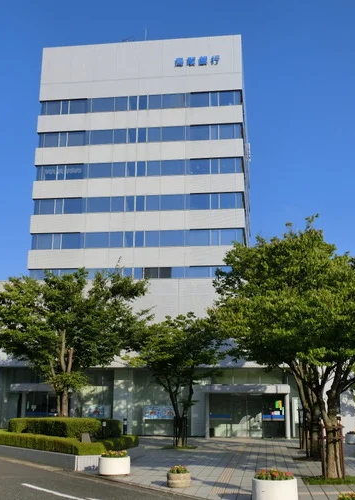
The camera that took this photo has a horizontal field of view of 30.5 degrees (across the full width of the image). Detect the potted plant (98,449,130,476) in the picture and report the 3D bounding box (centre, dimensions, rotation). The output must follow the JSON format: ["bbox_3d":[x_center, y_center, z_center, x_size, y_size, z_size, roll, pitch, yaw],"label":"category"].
[{"bbox_3d":[-1.611,5.475,16.700,0.790,0.610,0.790,-1,-15,8],"label":"potted plant"}]

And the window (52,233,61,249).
[{"bbox_3d":[-11.977,-0.780,64.478,0.718,1.657,0.100,-1,-15,8],"label":"window"}]

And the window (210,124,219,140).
[{"bbox_3d":[3.565,-11.187,62.206,0.699,1.530,0.120,-1,-14,7],"label":"window"}]

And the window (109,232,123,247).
[{"bbox_3d":[-5.476,-0.928,58.354,1.239,1.414,0.150,-1,-15,8],"label":"window"}]

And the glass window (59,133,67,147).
[{"bbox_3d":[-11.254,-10.951,64.225,0.767,1.591,0.120,-1,-15,7],"label":"glass window"}]

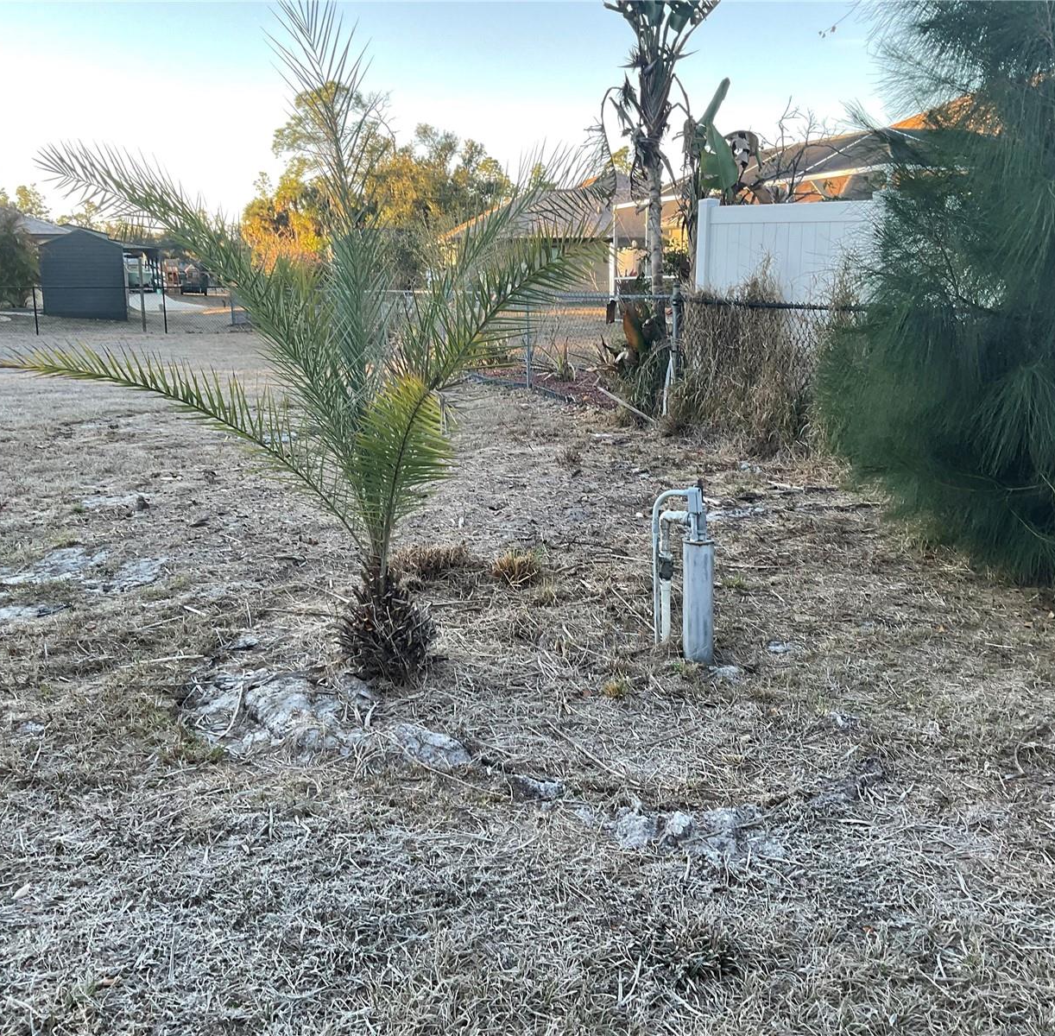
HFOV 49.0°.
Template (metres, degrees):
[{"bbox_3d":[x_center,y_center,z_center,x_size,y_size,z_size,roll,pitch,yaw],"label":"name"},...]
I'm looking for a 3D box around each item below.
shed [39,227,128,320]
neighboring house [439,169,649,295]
[{"bbox_3d":[-14.500,-7.950,37.900,2.500,2.800,3.000,-4,13,-19],"label":"shed"},{"bbox_3d":[2.000,-13.080,52.400,11.500,5.800,11.000,0,12,0],"label":"neighboring house"}]

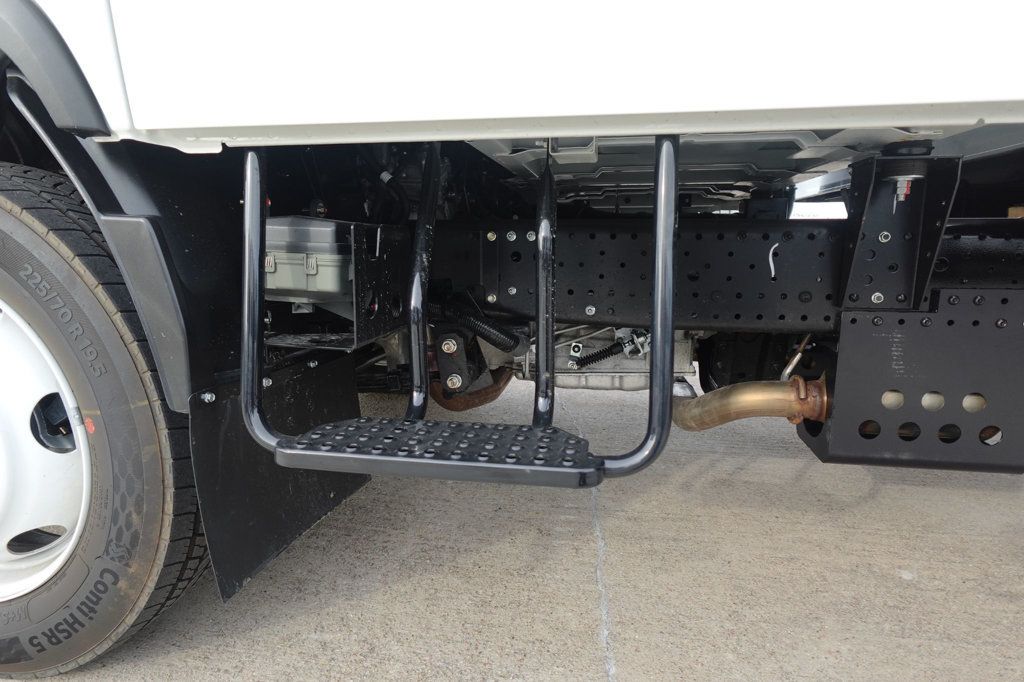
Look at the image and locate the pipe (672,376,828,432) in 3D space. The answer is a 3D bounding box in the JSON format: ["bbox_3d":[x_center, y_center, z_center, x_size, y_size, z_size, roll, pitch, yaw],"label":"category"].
[{"bbox_3d":[0.579,0.159,1.458,0.365,0.160,0.170,2,11,8],"label":"pipe"}]

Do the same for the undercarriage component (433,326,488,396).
[{"bbox_3d":[-0.146,0.046,1.539,0.100,0.170,0.135,2,11,8],"label":"undercarriage component"}]

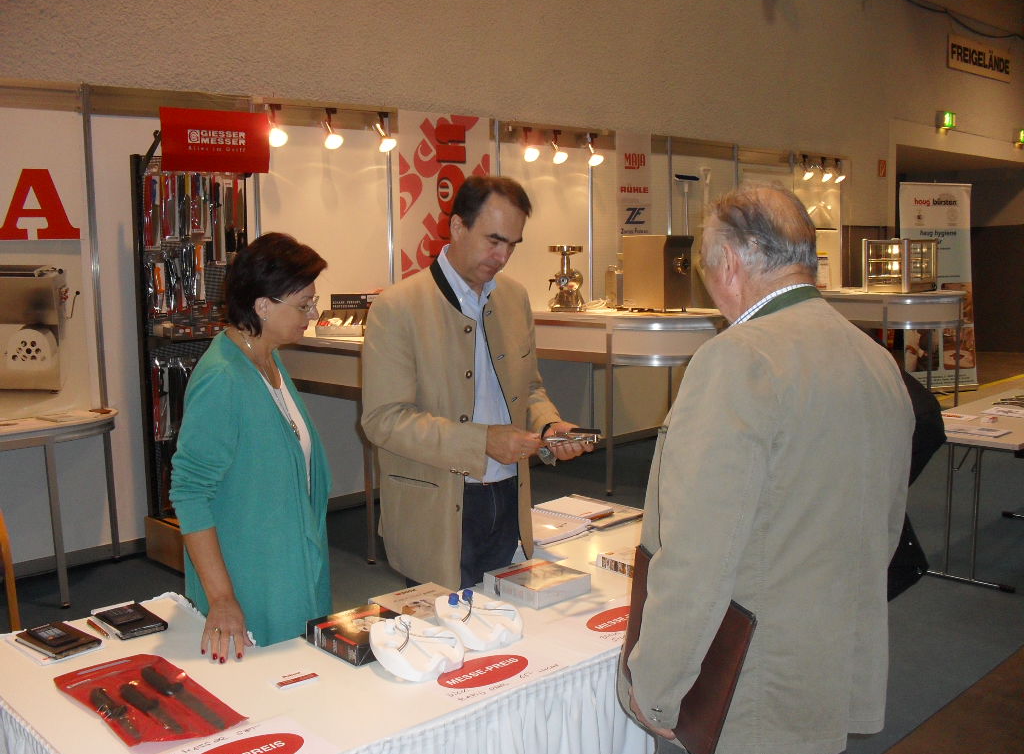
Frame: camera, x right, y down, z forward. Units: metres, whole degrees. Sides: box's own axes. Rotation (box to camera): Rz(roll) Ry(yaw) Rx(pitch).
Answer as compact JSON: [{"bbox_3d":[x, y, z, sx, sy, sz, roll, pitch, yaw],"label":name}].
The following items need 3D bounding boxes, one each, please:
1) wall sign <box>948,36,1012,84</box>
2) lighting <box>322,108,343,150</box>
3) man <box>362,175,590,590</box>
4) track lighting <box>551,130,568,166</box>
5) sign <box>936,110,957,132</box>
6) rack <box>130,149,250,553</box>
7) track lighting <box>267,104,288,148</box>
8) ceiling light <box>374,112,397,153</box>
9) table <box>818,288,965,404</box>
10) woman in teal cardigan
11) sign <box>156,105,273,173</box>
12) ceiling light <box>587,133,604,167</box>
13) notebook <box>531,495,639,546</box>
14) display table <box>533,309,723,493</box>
[{"bbox_3d":[5.931,-4.006,13.091,1.938,0.385,0.050,-8,10,-43],"label":"wall sign"},{"bbox_3d":[-1.071,-1.480,6.178,0.100,0.230,0.140,-8,10,-43],"label":"lighting"},{"bbox_3d":[-0.077,0.400,2.694,0.600,1.820,0.480,-7,9,-40],"label":"man"},{"bbox_3d":[0.357,-1.709,7.692,0.101,0.252,0.121,-8,10,-42],"label":"track lighting"},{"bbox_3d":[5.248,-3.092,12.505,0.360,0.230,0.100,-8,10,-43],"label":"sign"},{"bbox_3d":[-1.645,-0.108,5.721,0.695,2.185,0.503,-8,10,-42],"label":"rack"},{"bbox_3d":[-1.379,-1.479,6.088,0.101,0.252,0.121,-8,10,-42],"label":"track lighting"},{"bbox_3d":[-0.785,-1.526,6.450,0.100,0.230,0.140,-8,10,-43],"label":"ceiling light"},{"bbox_3d":[3.631,-0.261,10.047,1.057,1.188,1.510,-8,10,-42],"label":"table"},{"bbox_3d":[-0.557,0.523,2.334,0.370,1.680,0.470,5,9,38],"label":"woman in teal cardigan"},{"bbox_3d":[-1.561,-1.241,5.470,0.615,0.320,0.120,-8,10,-43],"label":"sign"},{"bbox_3d":[0.642,-1.740,7.956,0.101,0.252,0.121,-8,10,-42],"label":"ceiling light"},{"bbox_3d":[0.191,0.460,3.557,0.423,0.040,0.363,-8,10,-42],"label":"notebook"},{"bbox_3d":[0.860,0.122,7.391,1.057,1.208,1.510,-8,10,-42],"label":"display table"}]

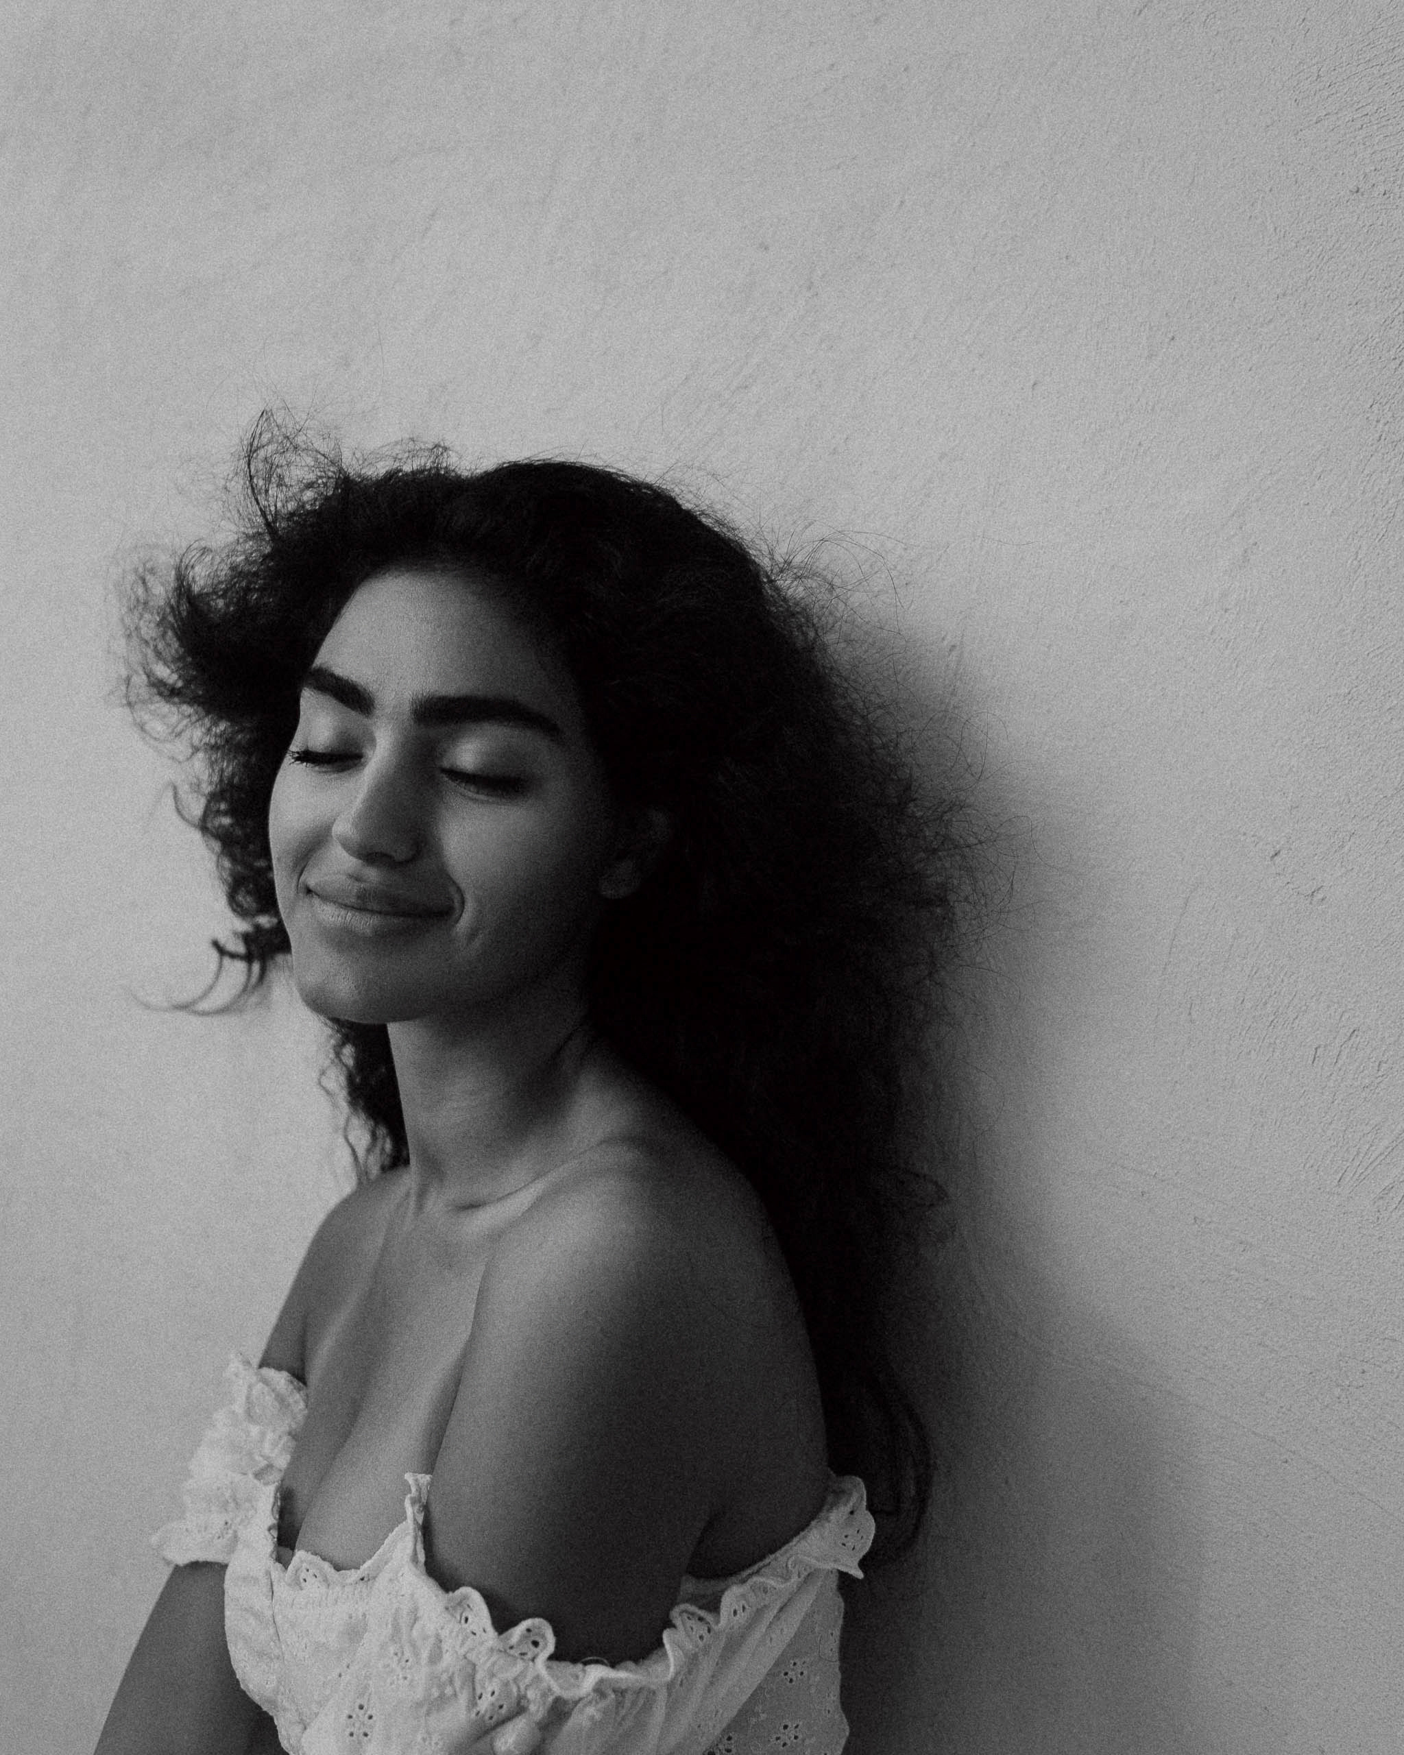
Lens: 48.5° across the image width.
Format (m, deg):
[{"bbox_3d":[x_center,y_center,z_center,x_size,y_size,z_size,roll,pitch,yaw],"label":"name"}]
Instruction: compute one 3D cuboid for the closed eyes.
[{"bbox_3d":[-0.127,-0.044,0.668,0.099,0.018,0.030,9,3,19],"label":"closed eyes"}]

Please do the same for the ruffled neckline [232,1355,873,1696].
[{"bbox_3d":[-0.092,0.293,0.770,0.240,0.115,0.360,-1,3,-37],"label":"ruffled neckline"}]

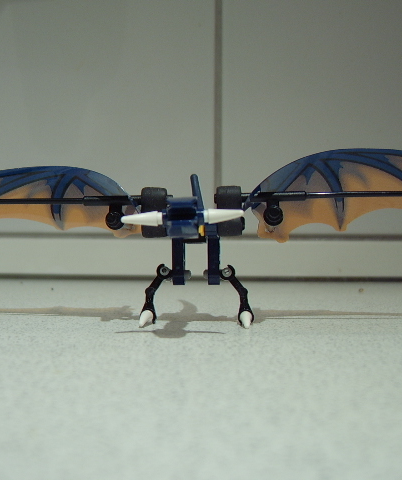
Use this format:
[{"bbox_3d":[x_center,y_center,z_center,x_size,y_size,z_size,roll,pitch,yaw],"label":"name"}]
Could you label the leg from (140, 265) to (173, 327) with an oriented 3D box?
[{"bbox_3d":[-0.015,0.019,0.192,0.011,0.021,0.009,0,0,0],"label":"leg"}]

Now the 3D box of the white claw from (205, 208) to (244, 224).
[{"bbox_3d":[0.007,-0.007,0.171,0.012,0.004,0.004,-6,0,0],"label":"white claw"}]

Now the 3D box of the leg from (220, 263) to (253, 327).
[{"bbox_3d":[0.012,0.019,0.192,0.011,0.021,0.009,0,0,0],"label":"leg"}]

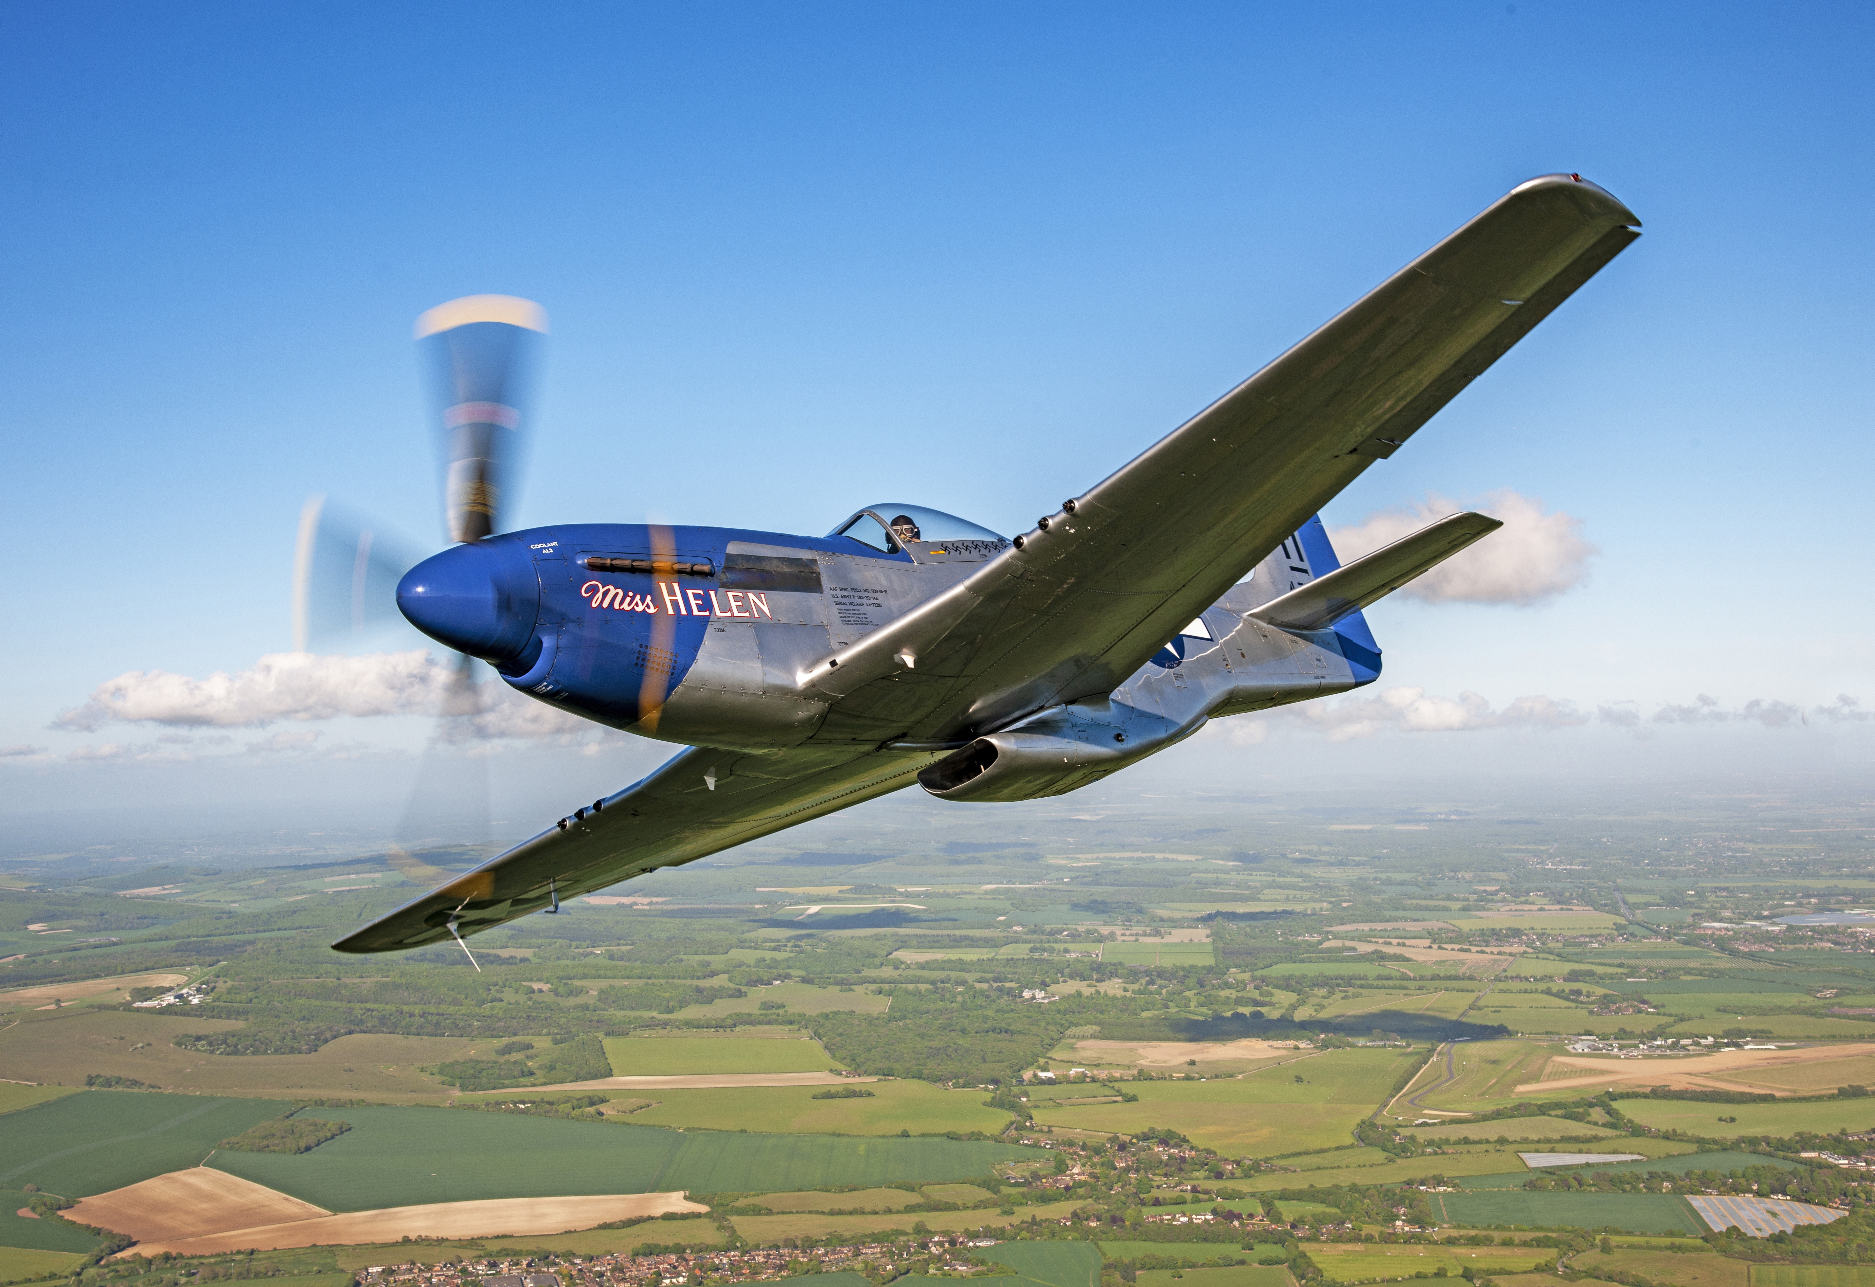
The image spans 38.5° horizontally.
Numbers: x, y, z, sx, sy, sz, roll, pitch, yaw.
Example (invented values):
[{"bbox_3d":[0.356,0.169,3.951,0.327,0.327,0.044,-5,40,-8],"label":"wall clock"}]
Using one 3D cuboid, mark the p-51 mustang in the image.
[{"bbox_3d":[0.334,-0.147,18.212,11.280,3.180,9.830,-31,-22,36],"label":"p-51 mustang"}]

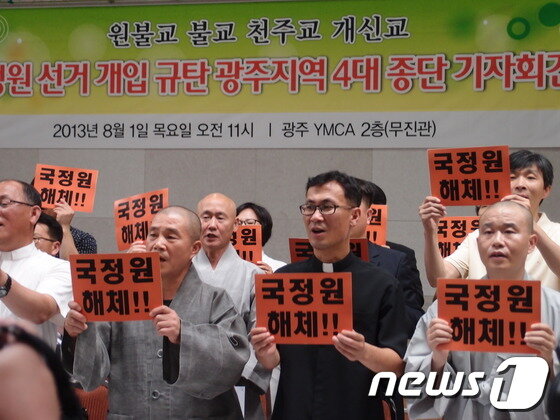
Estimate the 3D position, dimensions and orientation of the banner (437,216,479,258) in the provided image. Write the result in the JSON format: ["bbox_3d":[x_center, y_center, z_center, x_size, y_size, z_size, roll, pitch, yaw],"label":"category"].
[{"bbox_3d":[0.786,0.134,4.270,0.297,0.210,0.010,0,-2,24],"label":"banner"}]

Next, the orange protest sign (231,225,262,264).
[{"bbox_3d":[-0.234,0.179,4.580,0.297,0.210,0.010,-1,1,8],"label":"orange protest sign"}]

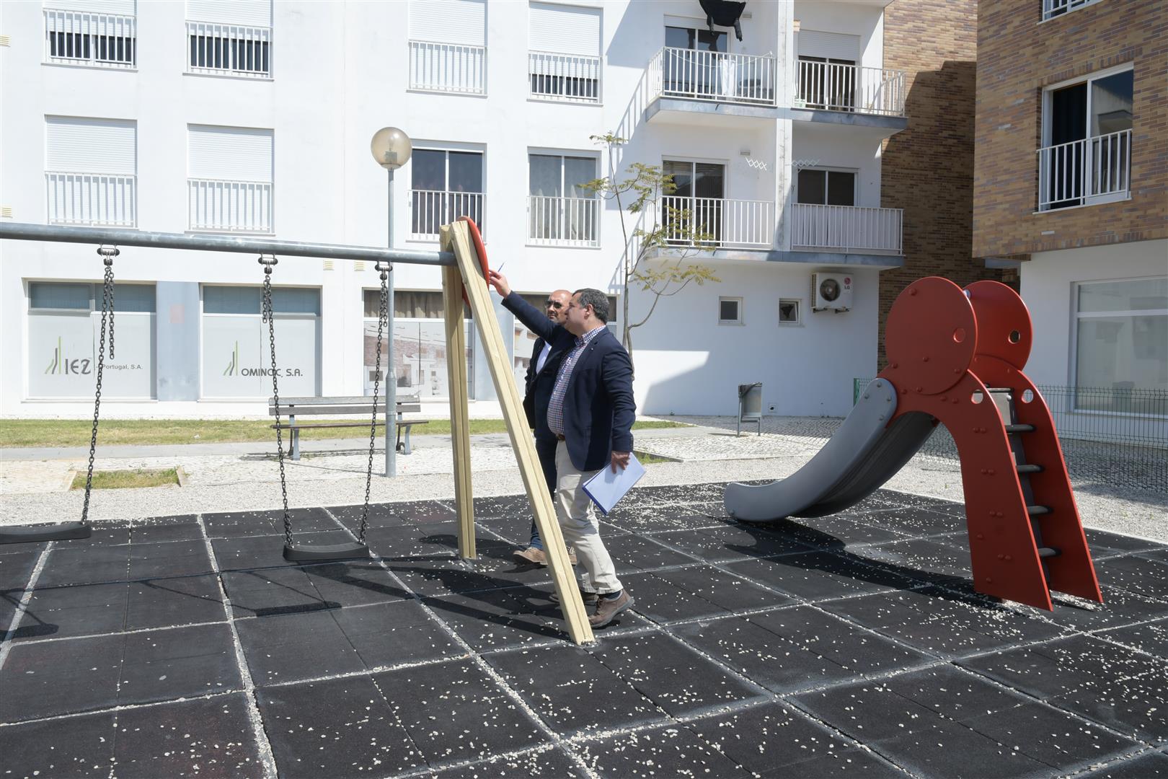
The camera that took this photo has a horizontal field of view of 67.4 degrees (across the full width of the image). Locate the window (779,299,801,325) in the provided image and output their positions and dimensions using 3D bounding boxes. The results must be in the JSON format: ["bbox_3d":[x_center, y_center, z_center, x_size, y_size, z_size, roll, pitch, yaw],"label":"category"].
[{"bbox_3d":[4.410,-1.666,18.750,0.519,0.556,0.120,0,2,-13],"label":"window"}]

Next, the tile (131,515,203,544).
[{"bbox_3d":[-3.245,1.099,6.791,0.500,0.042,1.000,-1,3,-26],"label":"tile"}]

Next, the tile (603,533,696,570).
[{"bbox_3d":[0.410,1.165,6.204,0.480,0.040,0.950,-1,4,-26],"label":"tile"}]

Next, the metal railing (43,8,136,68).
[{"bbox_3d":[-8.965,-6.348,15.919,1.524,0.987,0.070,0,3,-13],"label":"metal railing"}]

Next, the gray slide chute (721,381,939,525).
[{"bbox_3d":[1.895,0.505,6.803,0.520,1.200,2.060,0,2,-26],"label":"gray slide chute"}]

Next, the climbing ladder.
[{"bbox_3d":[2.515,0.266,5.513,0.500,1.950,1.350,0,2,-26],"label":"climbing ladder"}]

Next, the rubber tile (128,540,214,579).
[{"bbox_3d":[-2.724,1.150,5.814,0.495,0.040,0.983,-1,4,-26],"label":"rubber tile"}]

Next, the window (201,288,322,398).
[{"bbox_3d":[-6.061,-0.897,16.388,2.083,2.099,0.150,0,2,-13],"label":"window"}]

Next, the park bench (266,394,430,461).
[{"bbox_3d":[-3.035,0.478,11.348,1.950,0.750,0.620,-1,3,-29],"label":"park bench"}]

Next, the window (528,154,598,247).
[{"bbox_3d":[-0.424,-3.874,18.049,1.495,1.885,0.190,0,3,-13],"label":"window"}]

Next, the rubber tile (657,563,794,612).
[{"bbox_3d":[0.836,1.233,5.380,0.495,0.040,0.983,-1,4,-26],"label":"rubber tile"}]

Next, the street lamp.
[{"bbox_3d":[-2.097,-0.933,9.554,0.440,3.780,0.440,1,3,0],"label":"street lamp"}]

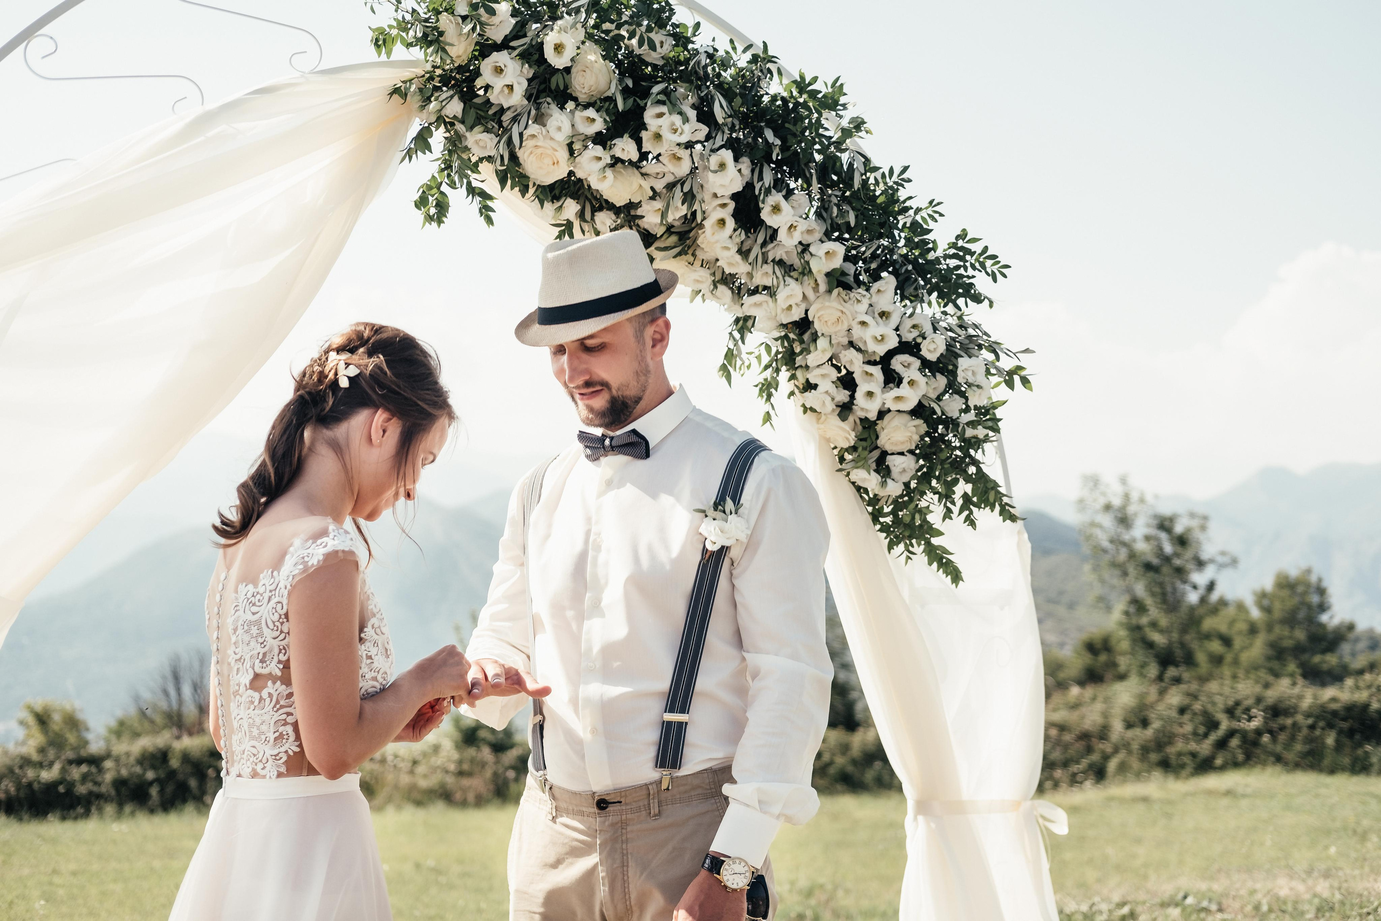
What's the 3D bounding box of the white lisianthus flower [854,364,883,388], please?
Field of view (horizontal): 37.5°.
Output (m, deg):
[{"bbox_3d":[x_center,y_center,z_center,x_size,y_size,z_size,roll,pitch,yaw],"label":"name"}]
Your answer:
[{"bbox_3d":[0.315,-0.147,3.580,0.053,0.050,0.043,0,15,0],"label":"white lisianthus flower"}]

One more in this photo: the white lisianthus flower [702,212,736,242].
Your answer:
[{"bbox_3d":[0.050,-0.406,3.540,0.056,0.053,0.046,-1,18,12],"label":"white lisianthus flower"}]

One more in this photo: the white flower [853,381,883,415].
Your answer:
[{"bbox_3d":[0.302,-0.107,3.460,0.052,0.056,0.046,0,9,0],"label":"white flower"}]

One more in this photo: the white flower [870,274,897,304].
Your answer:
[{"bbox_3d":[0.332,-0.294,3.500,0.047,0.056,0.045,0,-6,15],"label":"white flower"}]

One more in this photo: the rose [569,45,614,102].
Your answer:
[{"bbox_3d":[-0.169,-0.662,3.480,0.075,0.093,0.070,-1,-2,14],"label":"rose"}]

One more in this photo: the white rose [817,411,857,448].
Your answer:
[{"bbox_3d":[0.252,-0.051,3.500,0.069,0.061,0.066,0,-2,-9],"label":"white rose"}]

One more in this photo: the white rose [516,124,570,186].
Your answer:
[{"bbox_3d":[-0.254,-0.524,3.500,0.091,0.097,0.075,0,12,-3],"label":"white rose"}]

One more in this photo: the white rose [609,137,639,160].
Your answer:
[{"bbox_3d":[-0.114,-0.537,3.500,0.052,0.044,0.045,0,30,7],"label":"white rose"}]

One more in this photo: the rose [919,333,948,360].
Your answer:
[{"bbox_3d":[0.409,-0.190,3.420,0.047,0.045,0.041,0,-2,-10],"label":"rose"}]

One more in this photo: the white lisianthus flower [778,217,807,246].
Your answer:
[{"bbox_3d":[0.179,-0.403,3.580,0.053,0.052,0.044,0,20,6],"label":"white lisianthus flower"}]

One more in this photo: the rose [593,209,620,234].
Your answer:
[{"bbox_3d":[-0.145,-0.410,3.500,0.045,0.041,0.045,0,-2,0],"label":"rose"}]

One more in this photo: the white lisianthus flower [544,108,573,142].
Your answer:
[{"bbox_3d":[-0.229,-0.581,3.520,0.051,0.054,0.046,0,18,0],"label":"white lisianthus flower"}]

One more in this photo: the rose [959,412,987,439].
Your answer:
[{"bbox_3d":[0.494,-0.061,3.560,0.048,0.048,0.050,1,-2,-17],"label":"rose"}]

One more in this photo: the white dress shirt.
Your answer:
[{"bbox_3d":[-0.059,0.228,2.820,0.520,0.670,0.370,-1,-3,28],"label":"white dress shirt"}]

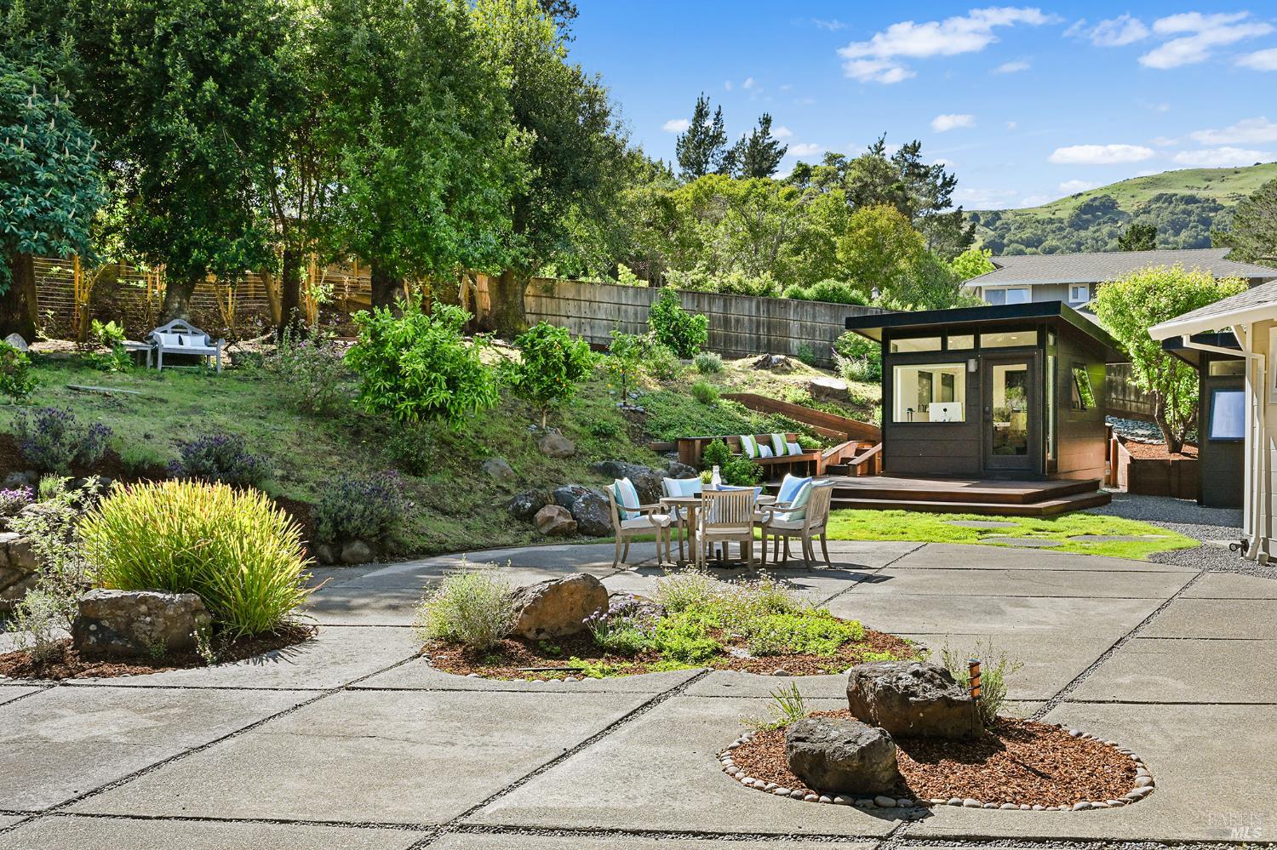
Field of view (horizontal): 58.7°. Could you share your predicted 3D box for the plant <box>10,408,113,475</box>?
[{"bbox_3d":[-6.207,0.161,12.200,1.000,0.710,0.880,0,0,-27],"label":"plant"}]

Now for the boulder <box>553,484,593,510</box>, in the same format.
[{"bbox_3d":[-0.933,1.047,16.200,0.600,0.430,0.500,0,0,0],"label":"boulder"}]

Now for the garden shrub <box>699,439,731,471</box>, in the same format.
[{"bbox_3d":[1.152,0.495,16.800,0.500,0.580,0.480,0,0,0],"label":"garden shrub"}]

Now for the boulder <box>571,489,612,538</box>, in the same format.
[{"bbox_3d":[-0.631,1.182,15.100,0.600,0.610,0.550,0,0,-2],"label":"boulder"}]

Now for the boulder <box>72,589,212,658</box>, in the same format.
[{"bbox_3d":[-3.437,1.371,7.850,0.900,0.420,0.550,0,0,-12],"label":"boulder"}]

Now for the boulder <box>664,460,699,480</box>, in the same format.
[{"bbox_3d":[0.673,0.760,17.802,0.520,0.420,0.450,0,0,11],"label":"boulder"}]

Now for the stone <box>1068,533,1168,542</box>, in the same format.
[{"bbox_3d":[6.297,1.485,14.900,1.300,0.060,0.800,0,0,0],"label":"stone"}]

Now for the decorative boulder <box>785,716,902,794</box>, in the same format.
[{"bbox_3d":[0.885,1.414,4.903,0.490,0.270,0.380,0,0,9],"label":"decorative boulder"}]

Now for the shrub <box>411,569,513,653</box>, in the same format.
[{"bbox_3d":[-1.204,1.253,7.853,0.660,0.550,0.620,0,0,0],"label":"shrub"}]

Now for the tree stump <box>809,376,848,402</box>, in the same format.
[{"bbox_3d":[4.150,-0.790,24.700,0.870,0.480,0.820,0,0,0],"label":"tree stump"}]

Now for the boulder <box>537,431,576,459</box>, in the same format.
[{"bbox_3d":[-1.284,0.321,17.800,0.600,0.420,0.500,0,0,-4],"label":"boulder"}]

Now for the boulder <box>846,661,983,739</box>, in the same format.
[{"bbox_3d":[1.405,1.397,5.803,0.660,0.300,0.460,0,0,6],"label":"boulder"}]

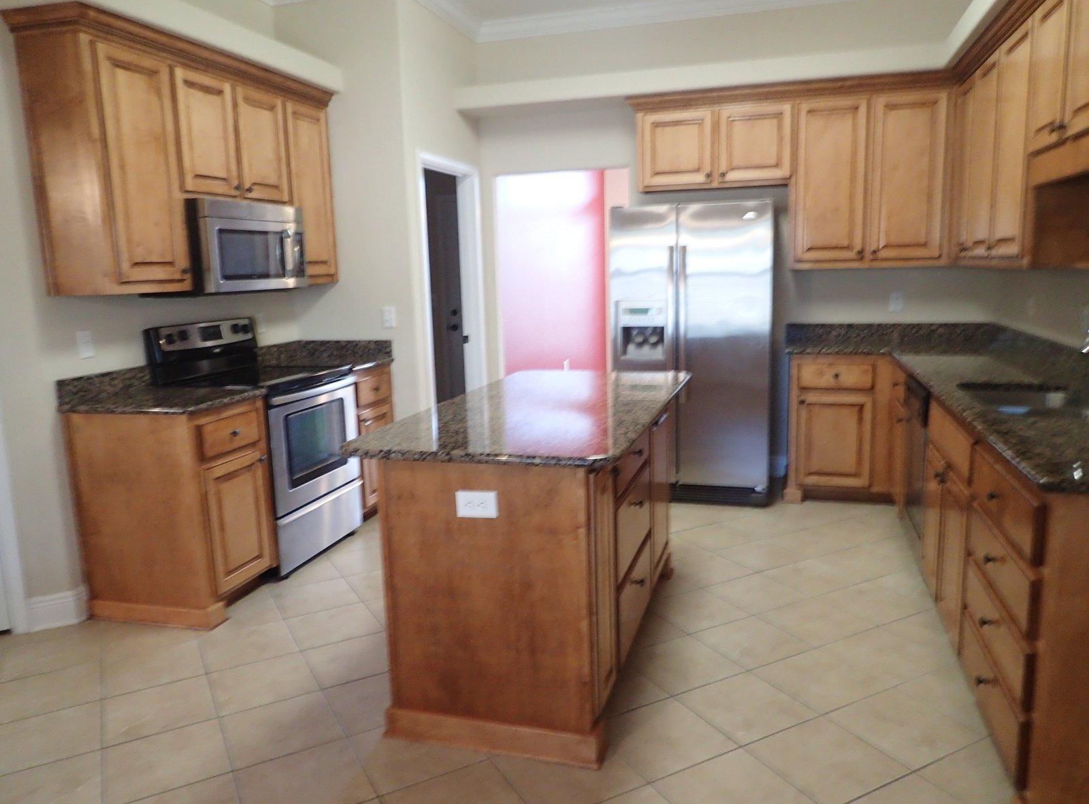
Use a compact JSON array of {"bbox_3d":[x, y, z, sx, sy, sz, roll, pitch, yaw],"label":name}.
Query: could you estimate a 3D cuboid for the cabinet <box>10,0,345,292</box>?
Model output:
[{"bbox_3d":[-1.583,-1.065,3.727,0.380,1.050,1.680,1,10,17],"label":"cabinet"}]

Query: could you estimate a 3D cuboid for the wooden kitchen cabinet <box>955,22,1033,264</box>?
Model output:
[{"bbox_3d":[2.154,-1.112,3.529,0.330,0.970,1.520,1,10,17],"label":"wooden kitchen cabinet"}]

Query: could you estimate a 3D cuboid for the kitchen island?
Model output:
[{"bbox_3d":[0.052,0.451,3.066,0.813,0.915,1.705,1,10,17],"label":"kitchen island"}]

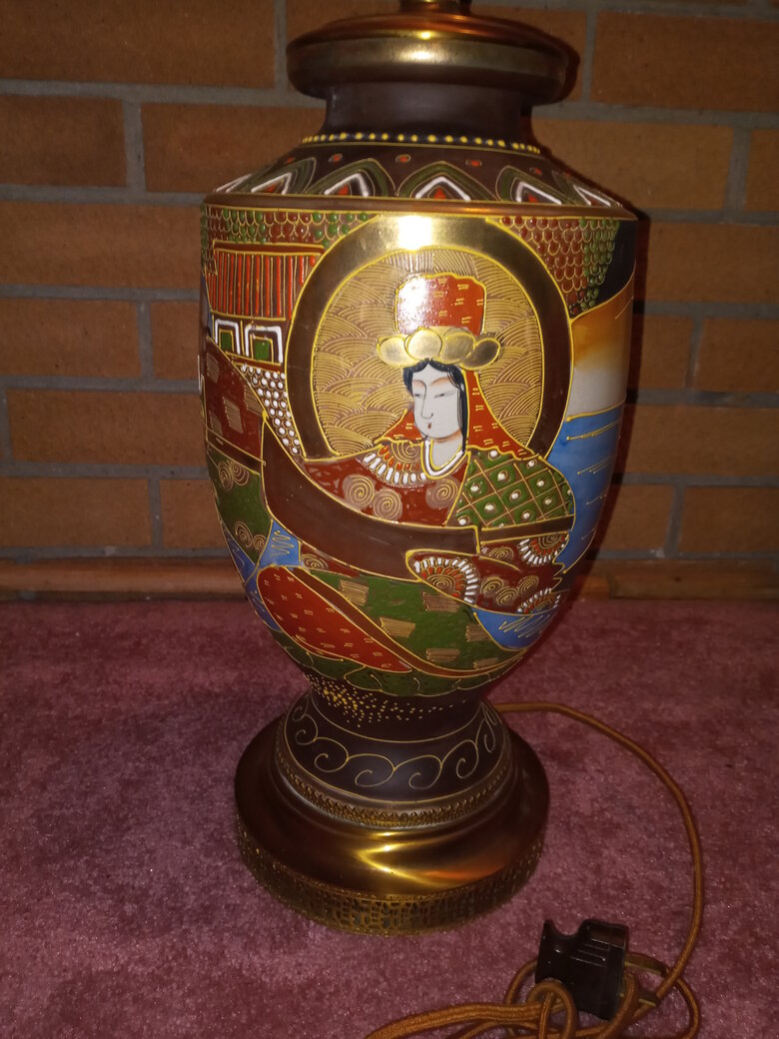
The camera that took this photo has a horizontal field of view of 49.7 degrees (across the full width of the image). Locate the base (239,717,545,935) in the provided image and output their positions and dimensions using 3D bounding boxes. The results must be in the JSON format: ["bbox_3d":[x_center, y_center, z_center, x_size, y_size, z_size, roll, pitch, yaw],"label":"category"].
[{"bbox_3d":[0.001,0.132,0.427,0.156,0.047,0.156,2,19,0],"label":"base"}]

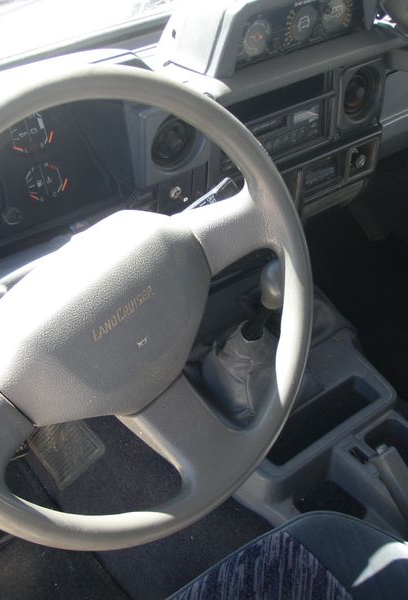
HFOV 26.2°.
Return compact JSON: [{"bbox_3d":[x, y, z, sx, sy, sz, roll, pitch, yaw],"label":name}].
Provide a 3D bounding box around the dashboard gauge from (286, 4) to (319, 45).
[{"bbox_3d":[0.117,-0.353,1.115,0.056,0.052,0.025,-26,33,-28],"label":"dashboard gauge"}]

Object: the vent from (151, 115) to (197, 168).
[{"bbox_3d":[-0.038,-0.187,1.008,0.068,0.066,0.030,-26,41,-28],"label":"vent"}]

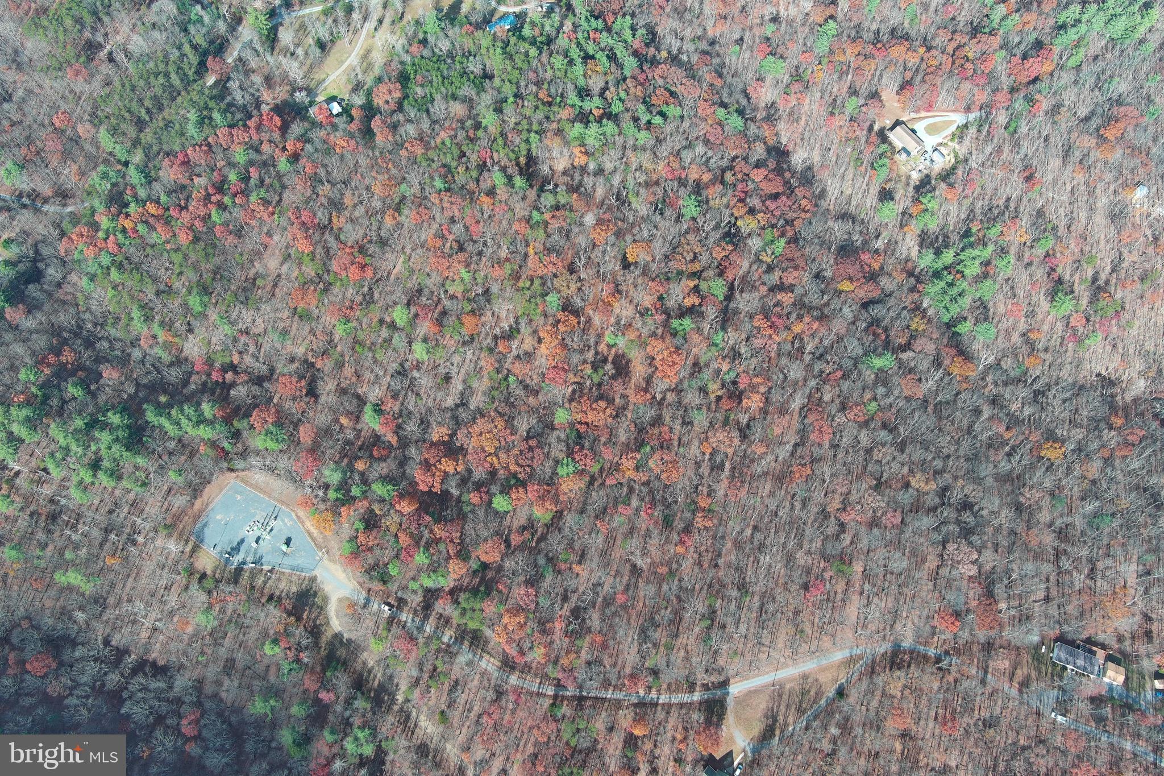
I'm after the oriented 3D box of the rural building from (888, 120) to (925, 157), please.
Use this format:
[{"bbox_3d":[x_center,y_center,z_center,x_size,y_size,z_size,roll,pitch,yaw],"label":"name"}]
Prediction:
[{"bbox_3d":[162.800,-124.170,468.660,9.000,6.000,15.200,-34,73,-12],"label":"rural building"}]

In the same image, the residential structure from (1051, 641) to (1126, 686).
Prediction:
[{"bbox_3d":[207.080,111.310,382.590,28.700,5.000,11.000,19,71,7],"label":"residential structure"}]

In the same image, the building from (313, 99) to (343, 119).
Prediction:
[{"bbox_3d":[-129.640,-140.980,475.370,13.100,5.000,9.600,-31,73,-11],"label":"building"}]

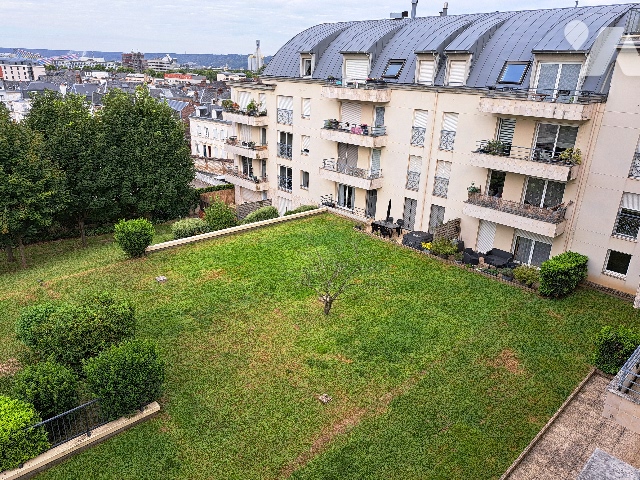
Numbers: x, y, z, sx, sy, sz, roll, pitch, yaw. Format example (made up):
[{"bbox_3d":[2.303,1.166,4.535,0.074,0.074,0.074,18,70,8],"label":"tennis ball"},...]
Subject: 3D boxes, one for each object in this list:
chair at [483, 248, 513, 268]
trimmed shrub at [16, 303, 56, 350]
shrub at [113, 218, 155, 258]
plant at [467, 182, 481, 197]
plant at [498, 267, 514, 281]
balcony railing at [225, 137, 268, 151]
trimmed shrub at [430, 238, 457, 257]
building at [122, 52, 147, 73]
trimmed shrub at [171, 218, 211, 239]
[{"bbox_3d":[9.509,1.089,23.838,0.850,0.770,1.200,-17,28,-41],"label":"chair"},{"bbox_3d":[-10.462,3.149,16.429,1.600,1.300,1.500,-17,28,-41],"label":"trimmed shrub"},{"bbox_3d":[-10.167,-0.140,24.213,2.100,1.850,2.100,-17,28,-41],"label":"shrub"},{"bbox_3d":[8.532,-2.773,24.619,0.650,0.850,0.650,-15,26,-36],"label":"plant"},{"bbox_3d":[9.547,1.744,22.591,0.700,0.660,0.680,21,29,39],"label":"plant"},{"bbox_3d":[-6.648,-8.434,39.591,1.050,0.720,5.200,-17,28,-40],"label":"balcony railing"},{"bbox_3d":[7.015,0.463,25.221,1.500,0.970,1.350,21,29,39],"label":"trimmed shrub"},{"bbox_3d":[-168.132,-159.117,400.000,21.000,20.000,18.000,-7,23,-20],"label":"building"},{"bbox_3d":[-8.473,-0.861,28.972,2.400,1.150,1.900,-17,28,-41],"label":"trimmed shrub"}]

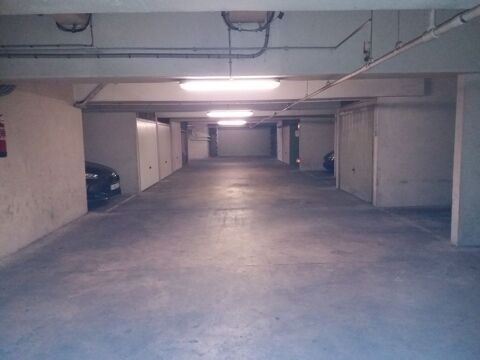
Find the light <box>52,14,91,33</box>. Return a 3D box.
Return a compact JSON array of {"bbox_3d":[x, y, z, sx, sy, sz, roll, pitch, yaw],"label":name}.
[{"bbox_3d":[-1.932,-1.823,4.465,0.420,0.250,0.200,-1,6,-1],"label":"light"}]

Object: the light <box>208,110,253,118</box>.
[{"bbox_3d":[-0.279,-1.800,10.621,1.280,0.110,0.160,-1,6,-1],"label":"light"}]

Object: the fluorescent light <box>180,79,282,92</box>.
[{"bbox_3d":[-0.134,-1.199,4.942,1.300,0.110,0.160,-1,6,-1],"label":"fluorescent light"}]

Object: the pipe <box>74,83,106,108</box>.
[{"bbox_3d":[-2.619,-1.498,6.802,0.696,0.110,0.110,-39,6,3],"label":"pipe"}]

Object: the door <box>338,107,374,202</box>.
[{"bbox_3d":[2.742,-0.634,9.279,0.080,1.993,2.576,-1,6,-1],"label":"door"}]

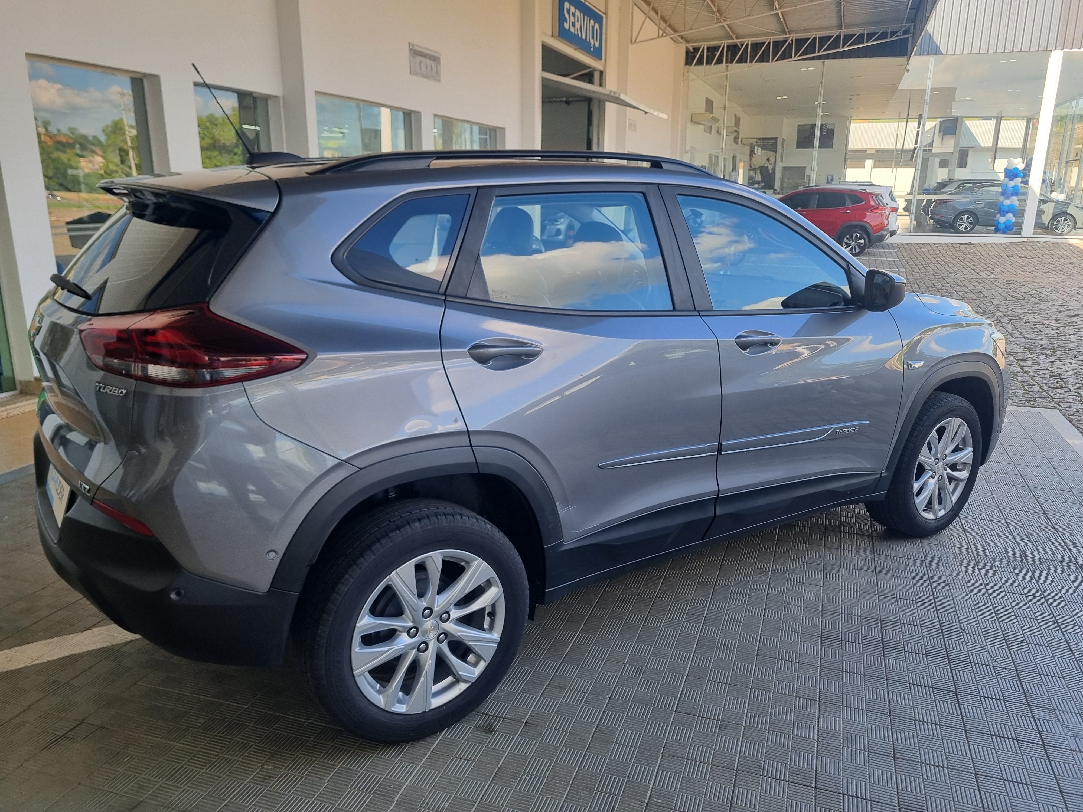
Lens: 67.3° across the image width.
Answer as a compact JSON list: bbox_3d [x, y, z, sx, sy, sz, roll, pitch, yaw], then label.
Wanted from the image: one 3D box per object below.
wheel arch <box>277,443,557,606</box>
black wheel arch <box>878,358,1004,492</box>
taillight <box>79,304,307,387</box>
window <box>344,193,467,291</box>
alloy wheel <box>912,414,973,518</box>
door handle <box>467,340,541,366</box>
[{"bbox_3d":[-0.313,0.358,2.169,0.835,0.525,0.120,-9,17,-34],"label":"wheel arch"},{"bbox_3d":[1.754,0.065,3.603,0.950,0.545,0.120,-9,17,-34],"label":"black wheel arch"},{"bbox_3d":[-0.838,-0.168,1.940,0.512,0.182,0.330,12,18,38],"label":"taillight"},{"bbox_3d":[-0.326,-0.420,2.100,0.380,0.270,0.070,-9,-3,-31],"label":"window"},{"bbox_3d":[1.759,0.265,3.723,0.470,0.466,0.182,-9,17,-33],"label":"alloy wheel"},{"bbox_3d":[-0.103,-0.143,2.159,0.233,0.073,0.050,-9,17,-34],"label":"door handle"}]

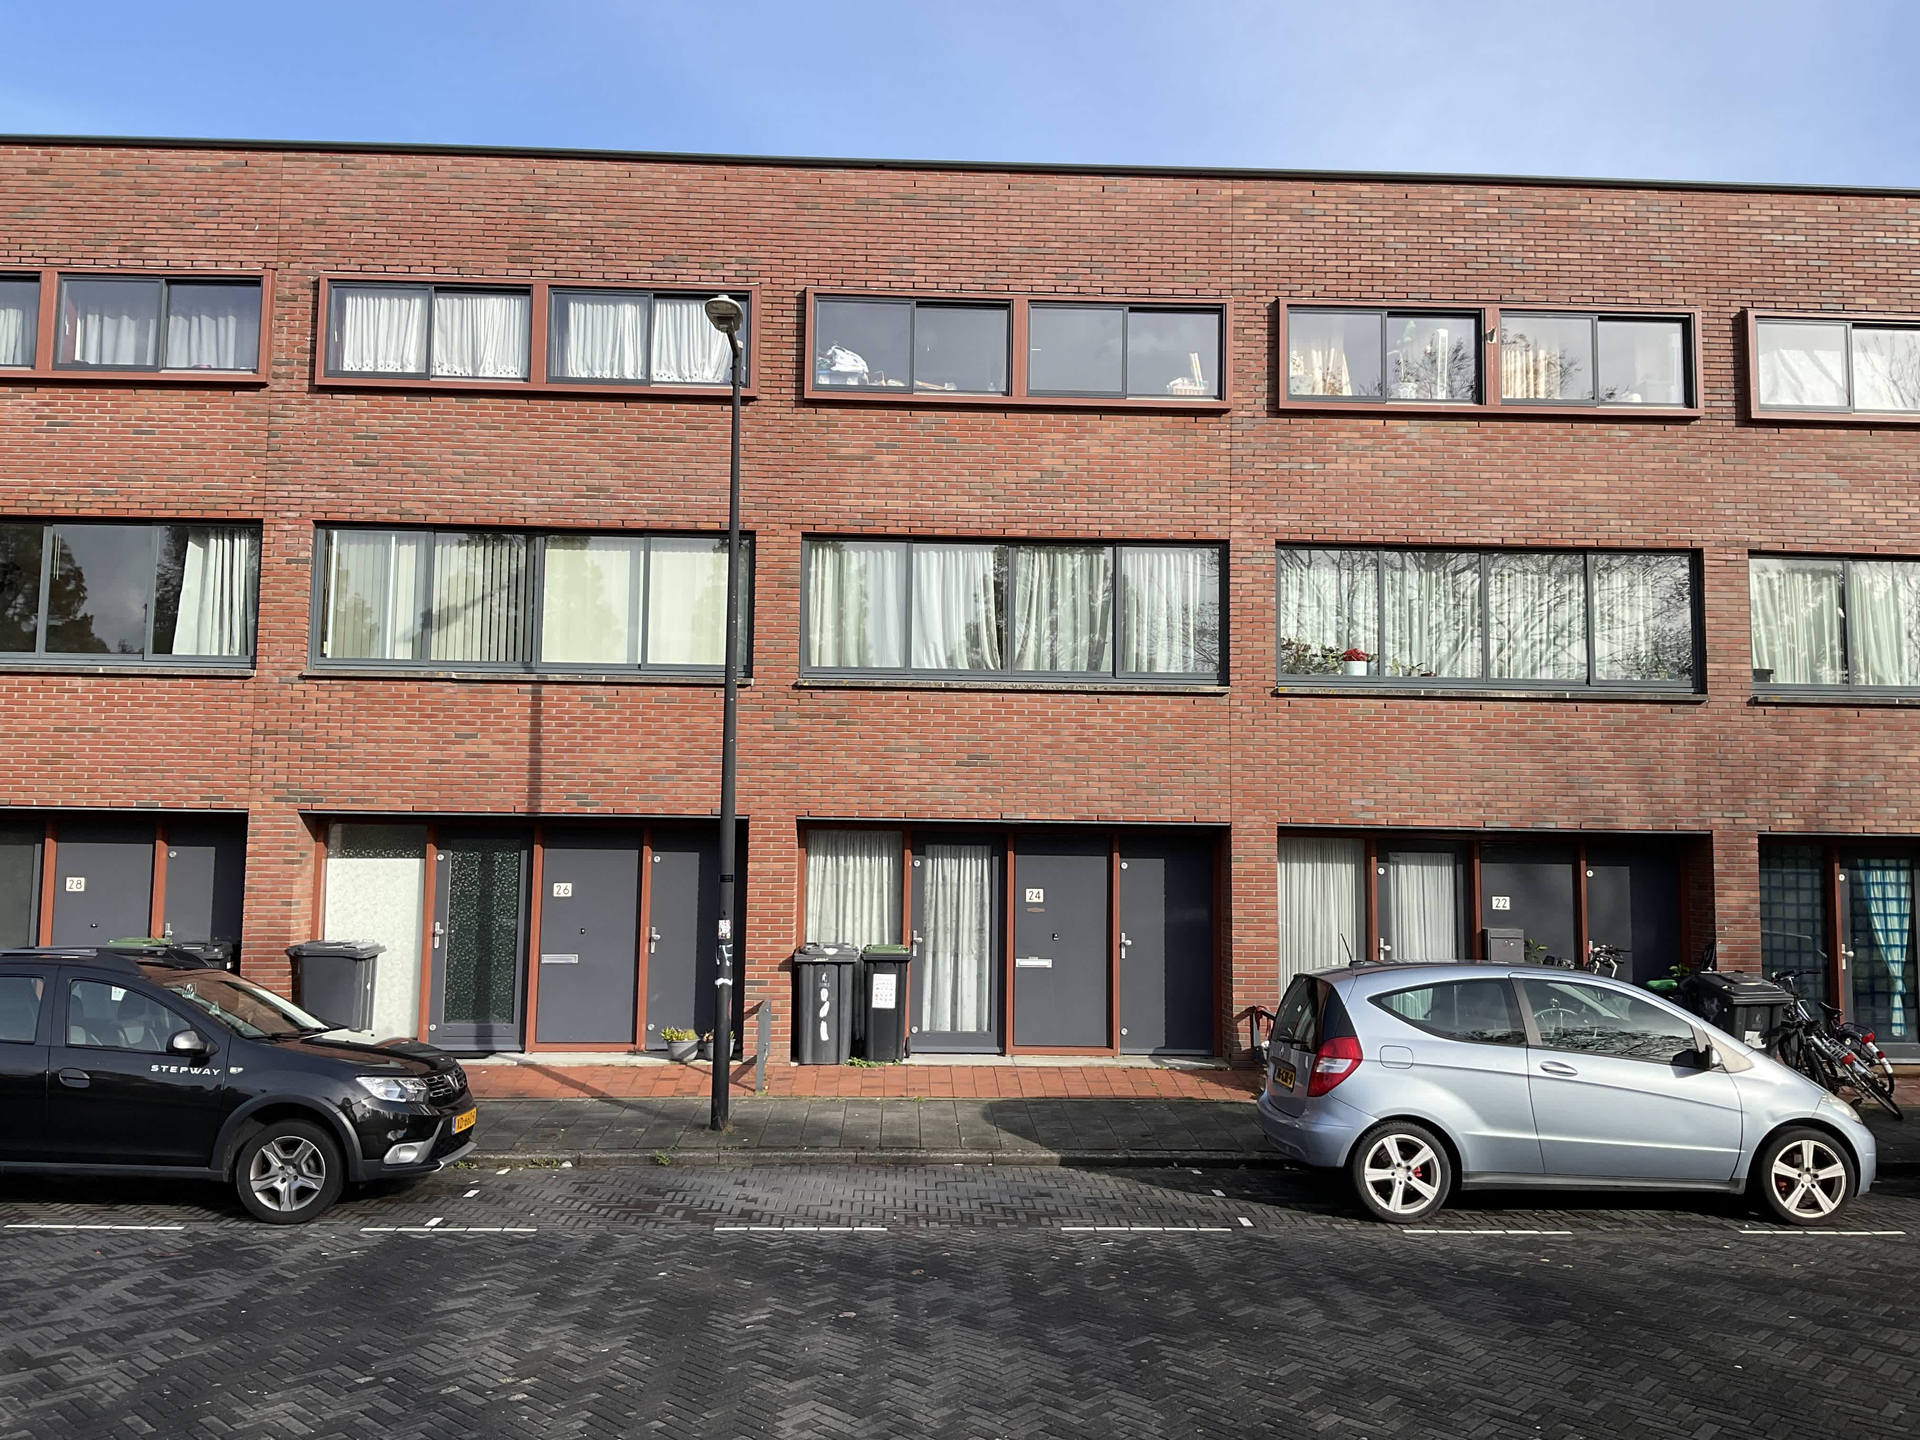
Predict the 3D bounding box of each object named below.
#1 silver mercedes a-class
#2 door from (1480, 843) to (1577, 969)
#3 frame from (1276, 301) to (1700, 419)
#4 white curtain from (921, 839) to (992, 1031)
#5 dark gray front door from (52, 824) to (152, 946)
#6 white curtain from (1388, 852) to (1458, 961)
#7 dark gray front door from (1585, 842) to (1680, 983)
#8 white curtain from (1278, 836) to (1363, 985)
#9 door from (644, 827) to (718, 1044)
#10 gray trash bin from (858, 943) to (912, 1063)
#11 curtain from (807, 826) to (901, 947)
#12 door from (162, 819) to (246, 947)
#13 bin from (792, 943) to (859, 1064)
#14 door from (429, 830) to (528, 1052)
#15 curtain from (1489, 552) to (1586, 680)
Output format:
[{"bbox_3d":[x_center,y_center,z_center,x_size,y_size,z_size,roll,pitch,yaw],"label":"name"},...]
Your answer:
[{"bbox_3d":[4.060,2.416,10.818,3.883,1.593,1.764,1,-6,-2],"label":"silver mercedes a-class"},{"bbox_3d":[5.443,2.164,15.403,0.899,1.996,0.070,1,-5,-2],"label":"door"},{"bbox_3d":[5.038,-3.412,15.332,4.070,1.066,0.200,1,-6,-2],"label":"frame"},{"bbox_3d":[-0.026,2.069,15.278,0.707,1.788,0.090,1,-5,-2],"label":"white curtain"},{"bbox_3d":[-8.038,1.968,15.101,0.902,2.013,0.080,1,-5,-2],"label":"dark gray front door"},{"bbox_3d":[4.433,2.146,15.386,0.674,1.760,0.060,1,-6,-2],"label":"white curtain"},{"bbox_3d":[6.468,2.200,15.399,0.920,2.083,0.080,1,-6,-2],"label":"dark gray front door"},{"bbox_3d":[3.451,2.106,15.435,0.838,1.965,0.100,1,-5,-2],"label":"white curtain"},{"bbox_3d":[-2.500,2.068,15.106,0.910,2.029,0.080,1,-6,-2],"label":"door"},{"bbox_3d":[-0.685,2.619,14.953,0.480,1.060,0.530,1,-5,-2],"label":"gray trash bin"},{"bbox_3d":[-1.002,2.026,15.276,0.940,1.940,0.100,1,-5,-2],"label":"curtain"},{"bbox_3d":[-6.999,1.969,14.956,0.889,2.041,0.070,1,-5,-2],"label":"door"},{"bbox_3d":[-1.222,2.608,14.836,0.580,1.070,0.720,1,-6,-2],"label":"bin"},{"bbox_3d":[-4.539,2.086,15.224,0.883,2.078,0.080,1,-5,-2],"label":"door"},{"bbox_3d":[5.540,-1.001,15.444,0.921,1.235,0.100,1,-5,-2],"label":"curtain"}]

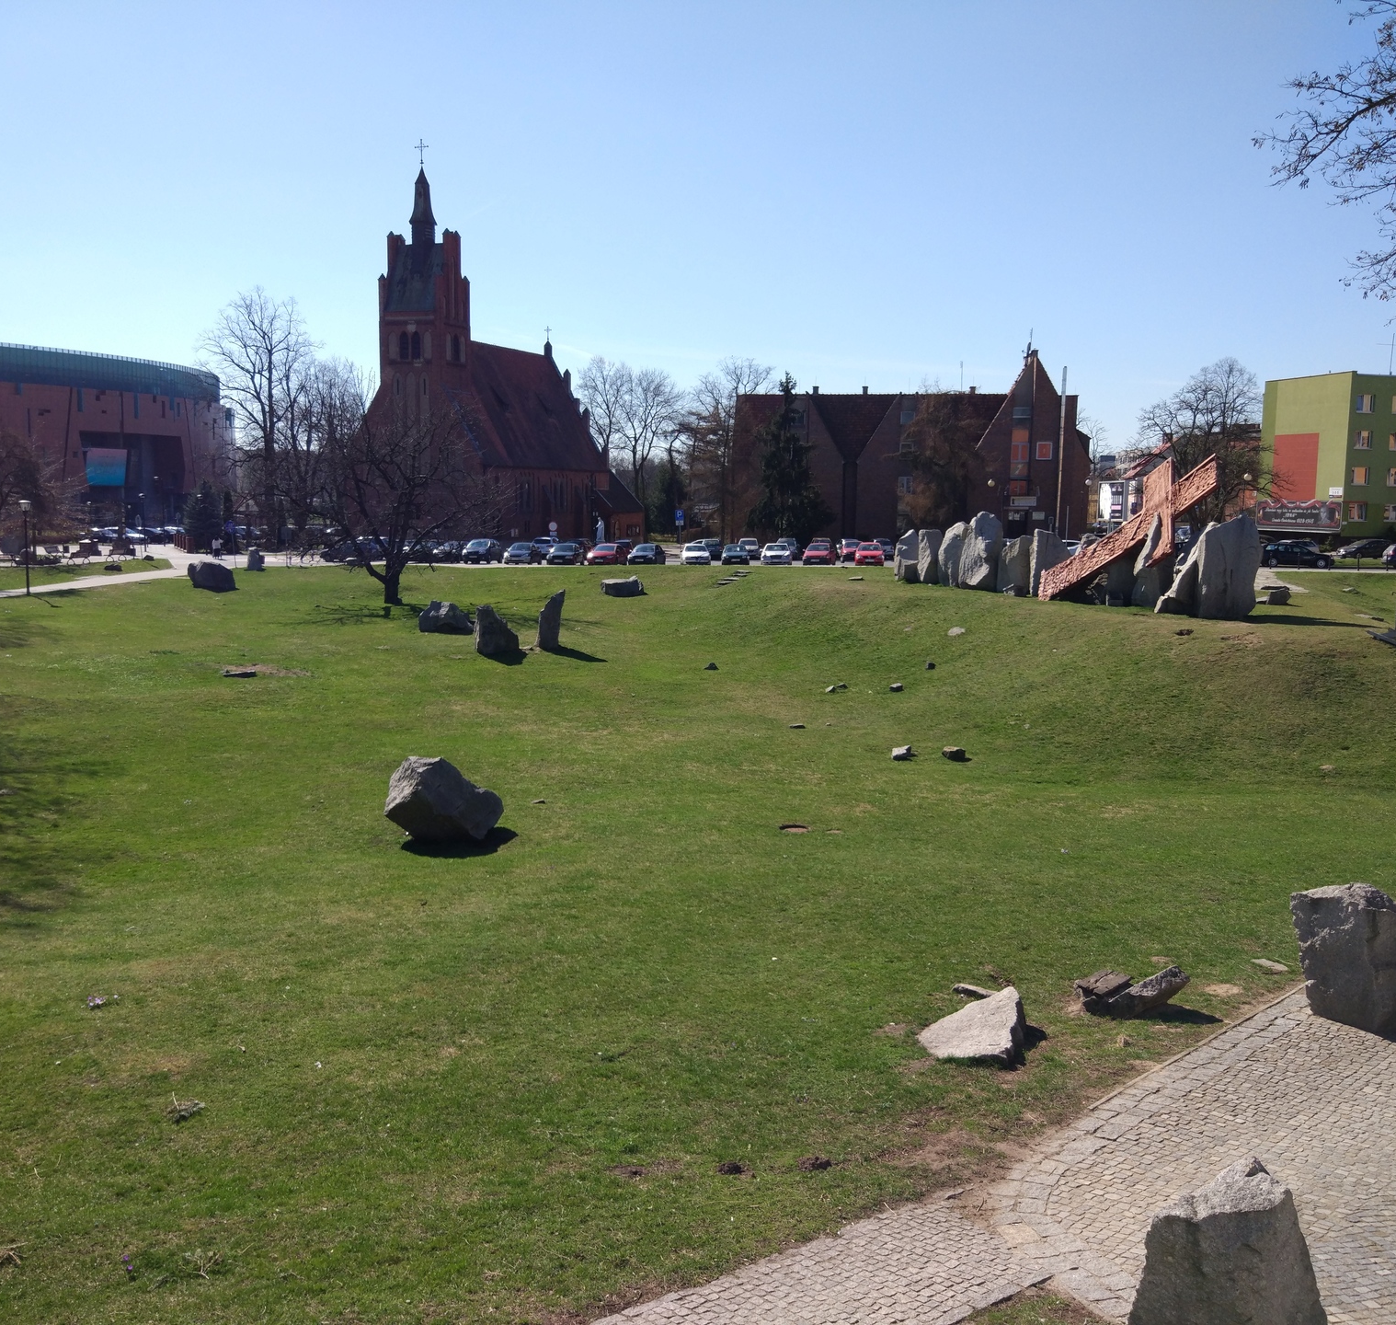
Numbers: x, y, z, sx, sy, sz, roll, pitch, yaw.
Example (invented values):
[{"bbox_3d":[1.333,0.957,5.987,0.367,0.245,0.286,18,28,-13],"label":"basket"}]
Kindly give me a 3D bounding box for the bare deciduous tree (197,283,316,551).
[{"bbox_3d":[-30.431,-16.691,98.617,7.940,17.850,8.500,-2,9,-17],"label":"bare deciduous tree"}]

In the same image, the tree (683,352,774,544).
[{"bbox_3d":[2.217,-16.797,113.058,7.200,14.560,6.800,1,7,0],"label":"tree"}]

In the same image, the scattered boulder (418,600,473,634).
[{"bbox_3d":[-9.755,-1.806,55.044,2.090,1.230,1.700,-1,9,-10],"label":"scattered boulder"}]

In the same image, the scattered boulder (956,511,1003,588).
[{"bbox_3d":[12.118,-4.784,60.865,1.950,3.250,1.600,2,7,11],"label":"scattered boulder"}]

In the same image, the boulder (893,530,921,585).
[{"bbox_3d":[10.119,-5.154,68.933,1.300,2.500,1.200,2,8,9],"label":"boulder"}]

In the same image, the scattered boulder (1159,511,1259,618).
[{"bbox_3d":[19.931,-3.769,55.774,3.980,4.030,2.300,3,9,19],"label":"scattered boulder"}]

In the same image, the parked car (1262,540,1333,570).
[{"bbox_3d":[31.664,-5.859,76.168,4.350,1.470,1.750,1,7,2],"label":"parked car"}]

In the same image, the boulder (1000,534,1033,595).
[{"bbox_3d":[13.436,-4.199,60.726,1.450,2.600,1.300,2,8,13],"label":"boulder"}]

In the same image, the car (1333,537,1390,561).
[{"bbox_3d":[41.270,-7.120,87.905,4.200,1.470,1.750,-2,8,-17],"label":"car"}]

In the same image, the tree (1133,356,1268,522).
[{"bbox_3d":[34.401,-14.351,97.853,8.700,12.710,8.800,3,9,19],"label":"tree"}]

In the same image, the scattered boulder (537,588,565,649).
[{"bbox_3d":[-4.661,-1.369,45.355,0.920,1.850,0.750,0,7,-6],"label":"scattered boulder"}]

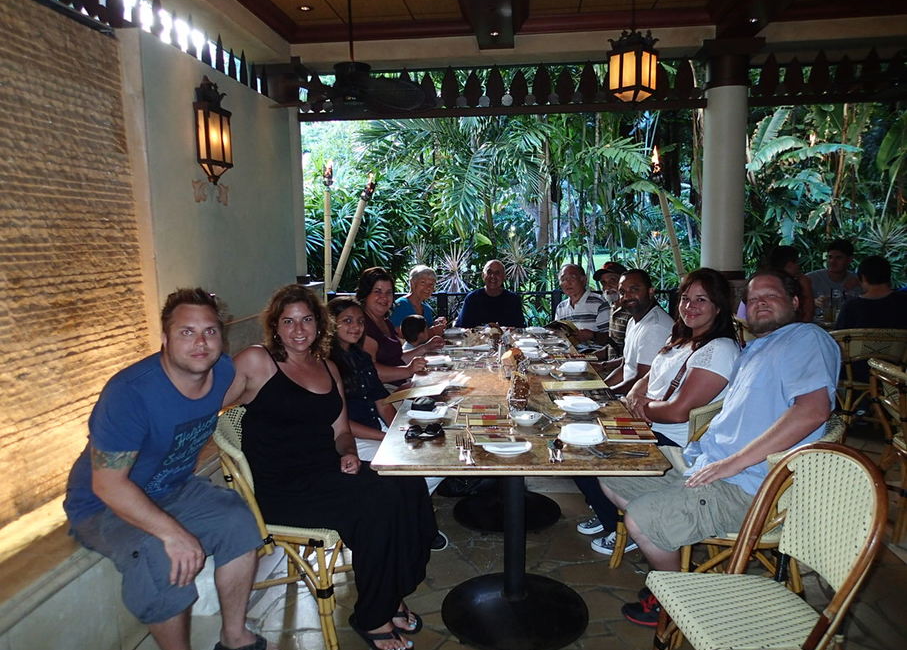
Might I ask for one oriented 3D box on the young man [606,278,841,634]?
[{"bbox_3d":[0.999,0.482,2.481,0.780,1.370,0.640,-2,7,-7],"label":"young man"}]

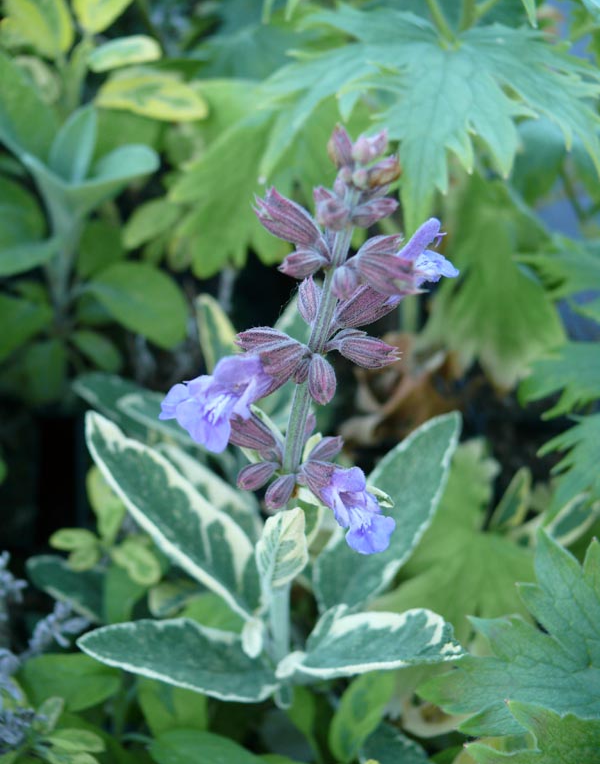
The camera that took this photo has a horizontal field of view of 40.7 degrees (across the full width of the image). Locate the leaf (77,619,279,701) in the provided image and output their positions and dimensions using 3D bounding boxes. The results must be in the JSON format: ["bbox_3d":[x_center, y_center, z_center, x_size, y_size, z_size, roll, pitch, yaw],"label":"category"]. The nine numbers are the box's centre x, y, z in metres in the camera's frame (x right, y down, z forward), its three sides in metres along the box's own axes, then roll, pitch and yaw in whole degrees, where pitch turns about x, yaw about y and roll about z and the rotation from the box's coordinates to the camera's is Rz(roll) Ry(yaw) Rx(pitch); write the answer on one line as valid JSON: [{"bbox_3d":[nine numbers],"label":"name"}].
[{"bbox_3d":[-0.039,0.089,0.259,0.063,0.010,0.023,11,43,-6],"label":"leaf"}]

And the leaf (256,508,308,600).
[{"bbox_3d":[-0.005,0.052,0.245,0.015,0.032,0.010,14,18,7],"label":"leaf"}]

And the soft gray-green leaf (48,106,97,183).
[{"bbox_3d":[-0.114,-0.119,0.407,0.023,0.037,0.012,3,8,-11],"label":"soft gray-green leaf"}]

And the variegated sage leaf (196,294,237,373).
[{"bbox_3d":[-0.033,-0.017,0.333,0.017,0.040,0.010,-18,8,-20],"label":"variegated sage leaf"}]

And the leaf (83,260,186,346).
[{"bbox_3d":[-0.084,-0.040,0.420,0.061,0.012,0.031,36,58,9],"label":"leaf"}]

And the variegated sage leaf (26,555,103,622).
[{"bbox_3d":[-0.090,0.083,0.323,0.040,0.010,0.021,28,55,-7],"label":"variegated sage leaf"}]

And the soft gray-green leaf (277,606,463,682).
[{"bbox_3d":[0.022,0.085,0.260,0.060,0.013,0.023,-7,44,4],"label":"soft gray-green leaf"}]

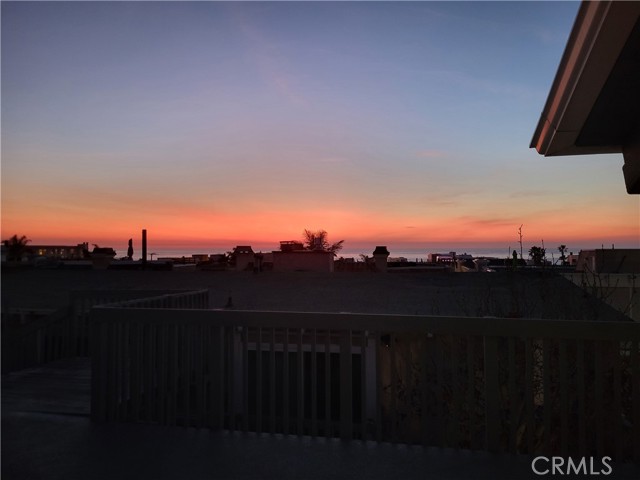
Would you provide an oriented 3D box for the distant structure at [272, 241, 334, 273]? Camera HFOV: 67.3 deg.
[{"bbox_3d":[-0.930,0.920,26.600,3.150,1.800,1.700,0,-1,10],"label":"distant structure"}]

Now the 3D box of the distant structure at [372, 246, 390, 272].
[{"bbox_3d":[3.370,1.090,26.300,0.950,1.420,0.900,0,-1,10],"label":"distant structure"}]

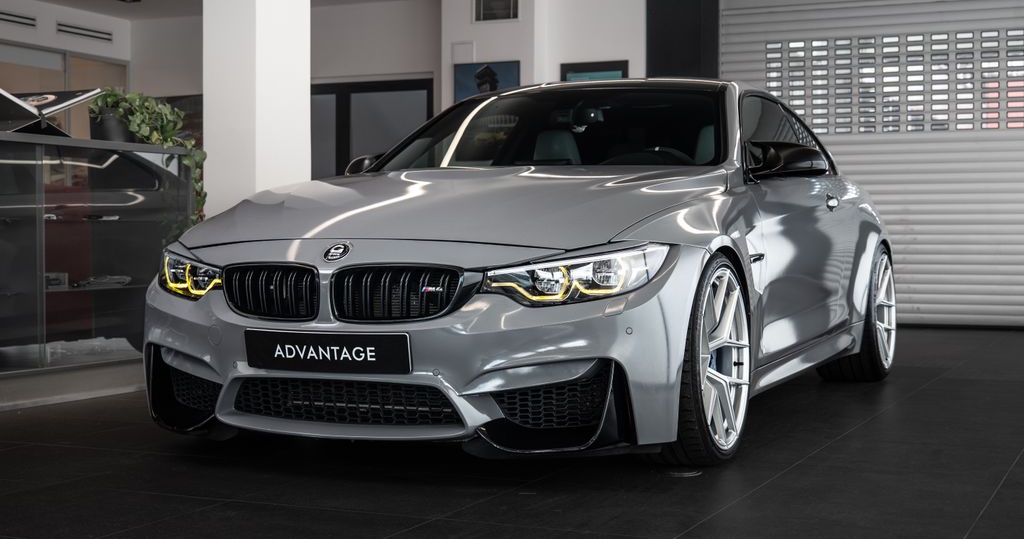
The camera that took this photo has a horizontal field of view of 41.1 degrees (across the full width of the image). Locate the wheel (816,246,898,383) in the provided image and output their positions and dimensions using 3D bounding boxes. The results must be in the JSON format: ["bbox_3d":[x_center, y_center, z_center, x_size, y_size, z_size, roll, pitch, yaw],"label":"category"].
[{"bbox_3d":[1.667,0.191,6.617,0.285,0.668,0.675,1,2,24],"label":"wheel"}]

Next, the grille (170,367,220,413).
[{"bbox_3d":[-0.972,0.358,4.183,0.275,0.150,0.090,1,1,39],"label":"grille"}]

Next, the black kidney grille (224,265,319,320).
[{"bbox_3d":[-0.681,0.064,3.863,0.340,0.165,0.080,1,1,31],"label":"black kidney grille"}]

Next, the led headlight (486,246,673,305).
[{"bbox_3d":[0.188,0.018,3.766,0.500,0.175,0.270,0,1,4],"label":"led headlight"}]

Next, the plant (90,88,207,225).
[{"bbox_3d":[-1.716,-0.535,6.486,0.340,0.650,0.550,0,1,25],"label":"plant"}]

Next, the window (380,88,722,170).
[{"bbox_3d":[0.191,-0.508,5.174,1.380,0.140,0.840,1,29,24],"label":"window"}]

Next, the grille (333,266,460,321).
[{"bbox_3d":[-0.302,0.060,3.647,0.335,0.140,0.100,1,2,16],"label":"grille"}]

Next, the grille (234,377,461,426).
[{"bbox_3d":[-0.474,0.364,3.830,0.735,0.115,0.080,0,1,24],"label":"grille"}]

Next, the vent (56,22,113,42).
[{"bbox_3d":[-3.958,-2.191,12.640,0.040,0.105,0.720,1,2,26],"label":"vent"}]

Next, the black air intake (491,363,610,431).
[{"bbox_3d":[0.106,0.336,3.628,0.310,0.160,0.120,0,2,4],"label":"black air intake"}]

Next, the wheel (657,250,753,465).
[{"bbox_3d":[0.520,0.258,4.097,0.270,0.660,0.665,1,2,24],"label":"wheel"}]

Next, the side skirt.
[{"bbox_3d":[1.184,0.340,5.431,0.110,0.150,2.100,0,1,24],"label":"side skirt"}]

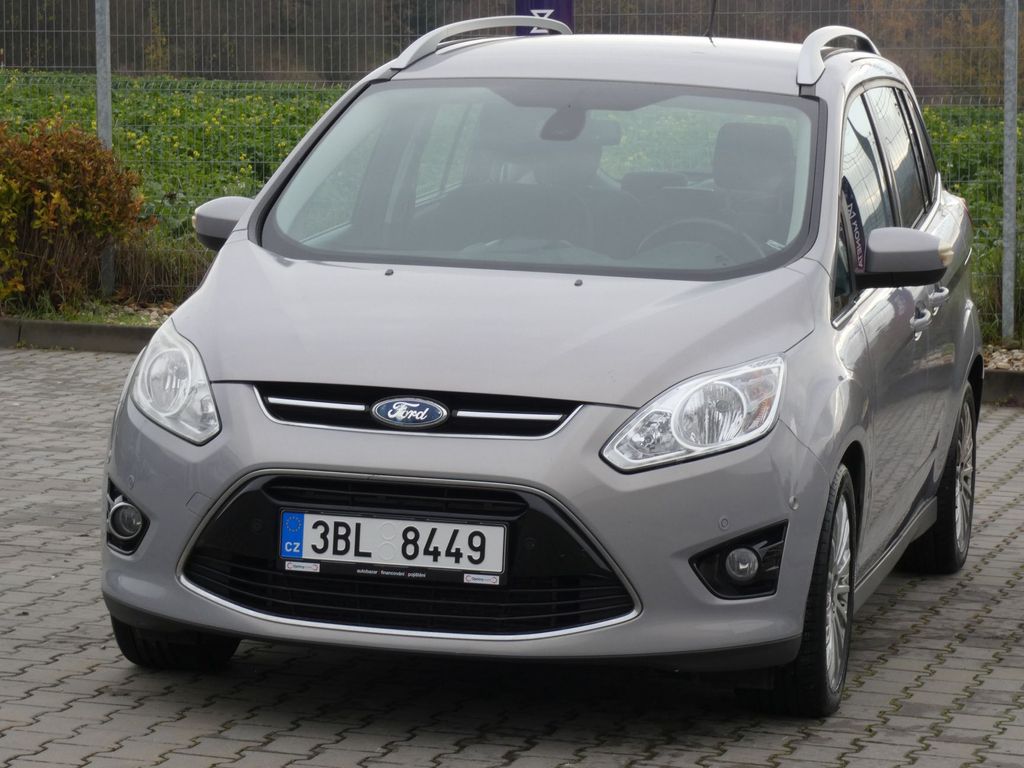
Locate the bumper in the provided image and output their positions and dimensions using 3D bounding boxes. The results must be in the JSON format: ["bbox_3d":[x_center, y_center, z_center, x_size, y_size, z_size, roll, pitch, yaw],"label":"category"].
[{"bbox_3d":[-0.195,0.315,7.982,1.770,0.610,0.655,3,5,13],"label":"bumper"}]

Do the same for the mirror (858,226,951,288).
[{"bbox_3d":[1.007,-0.321,8.889,0.233,0.165,0.210,3,5,13],"label":"mirror"}]

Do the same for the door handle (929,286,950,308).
[{"bbox_3d":[1.212,-0.255,9.835,0.052,0.055,0.210,3,5,13],"label":"door handle"}]

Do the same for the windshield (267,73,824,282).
[{"bbox_3d":[0.096,-0.517,8.980,1.440,0.157,1.071,3,33,14],"label":"windshield"}]

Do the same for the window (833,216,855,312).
[{"bbox_3d":[0.819,-0.296,8.643,0.050,0.267,0.380,-12,1,14],"label":"window"}]

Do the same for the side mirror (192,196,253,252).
[{"bbox_3d":[-0.772,-0.430,9.318,0.233,0.165,0.210,3,5,13],"label":"side mirror"}]

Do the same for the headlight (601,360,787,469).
[{"bbox_3d":[0.427,0.065,7.880,0.345,0.255,0.540,3,5,13],"label":"headlight"}]

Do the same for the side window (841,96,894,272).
[{"bbox_3d":[0.948,-0.515,9.240,0.070,0.542,1.010,-15,1,14],"label":"side window"}]

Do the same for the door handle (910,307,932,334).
[{"bbox_3d":[1.120,-0.174,9.472,0.052,0.060,0.210,3,5,13],"label":"door handle"}]

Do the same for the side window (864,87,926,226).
[{"bbox_3d":[1.135,-0.662,10.143,0.060,0.429,0.770,-15,1,14],"label":"side window"}]

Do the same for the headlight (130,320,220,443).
[{"bbox_3d":[-0.762,-0.007,8.165,0.345,0.255,0.540,3,5,13],"label":"headlight"}]

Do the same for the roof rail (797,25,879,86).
[{"bbox_3d":[1.025,-0.973,10.316,0.105,0.175,2.200,3,5,13],"label":"roof rail"}]

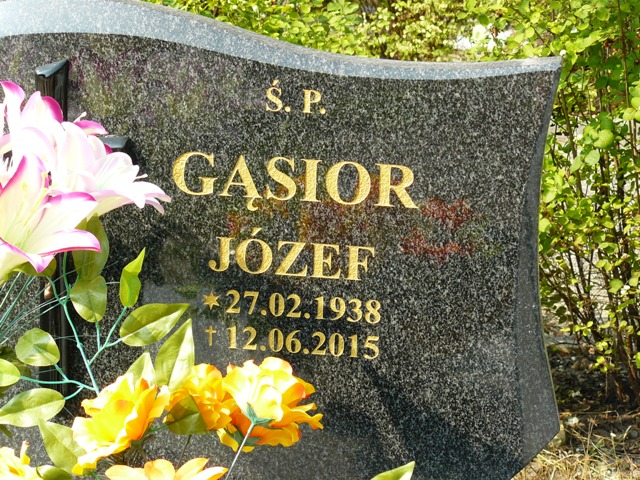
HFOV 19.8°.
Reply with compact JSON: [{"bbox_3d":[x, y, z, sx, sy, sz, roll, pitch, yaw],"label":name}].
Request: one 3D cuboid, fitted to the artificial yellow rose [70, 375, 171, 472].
[{"bbox_3d":[-0.216,0.204,2.000,0.112,0.060,0.115,-48,27,-7],"label":"artificial yellow rose"}]

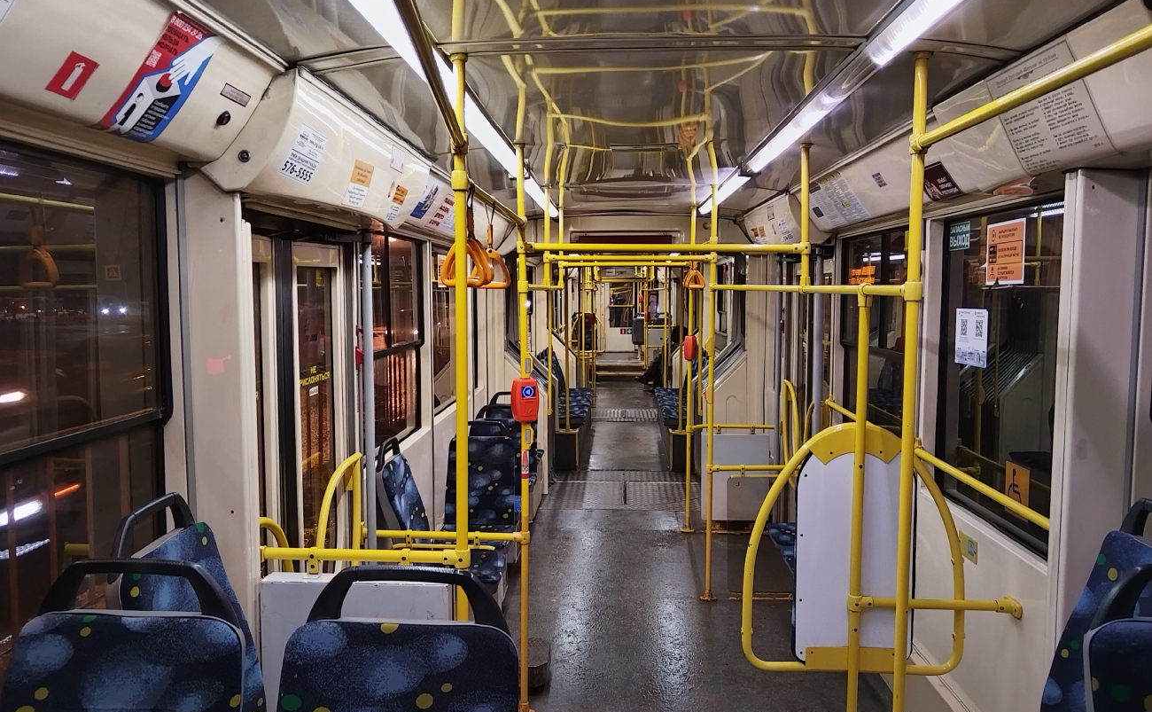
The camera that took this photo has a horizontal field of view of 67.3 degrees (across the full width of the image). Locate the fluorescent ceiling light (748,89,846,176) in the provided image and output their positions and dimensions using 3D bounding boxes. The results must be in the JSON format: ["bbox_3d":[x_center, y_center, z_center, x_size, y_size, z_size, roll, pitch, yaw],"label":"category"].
[{"bbox_3d":[0.748,-0.777,3.139,0.065,0.065,1.510,0,5,3],"label":"fluorescent ceiling light"}]

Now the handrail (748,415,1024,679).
[{"bbox_3d":[0.925,0.596,2.651,0.837,0.780,0.088,0,5,3],"label":"handrail"}]

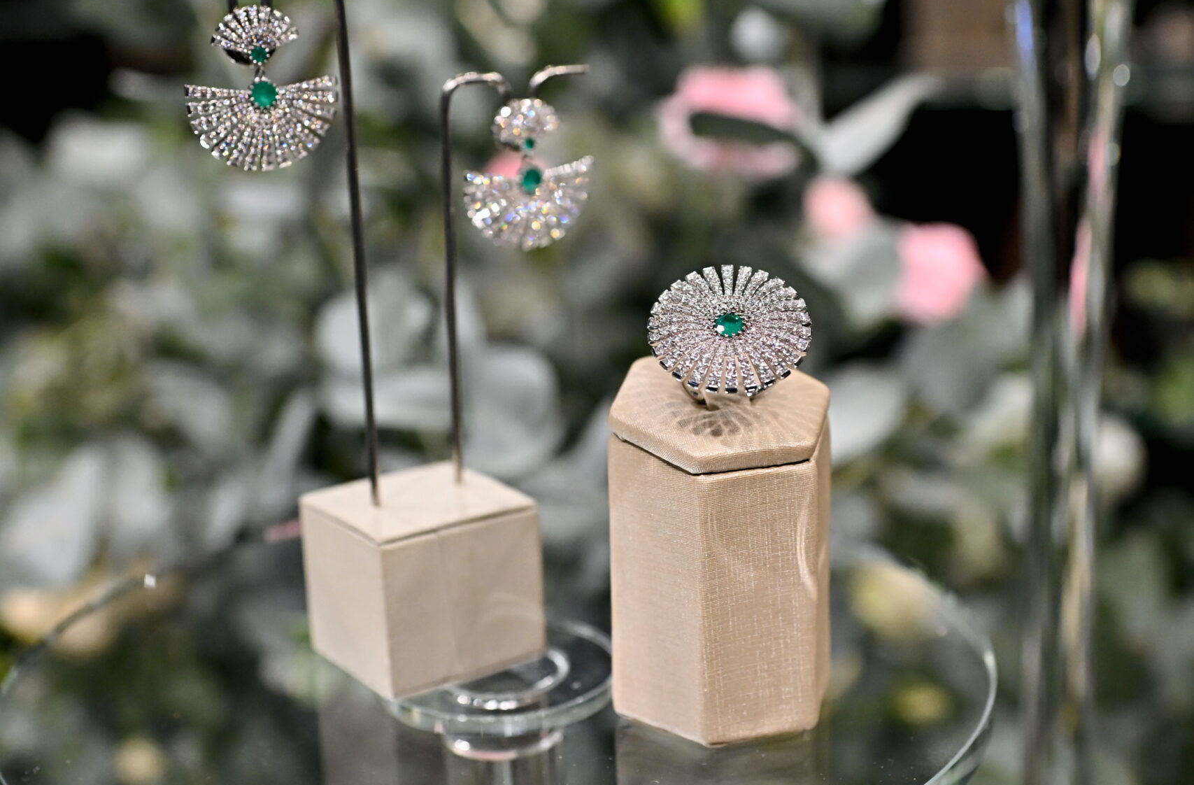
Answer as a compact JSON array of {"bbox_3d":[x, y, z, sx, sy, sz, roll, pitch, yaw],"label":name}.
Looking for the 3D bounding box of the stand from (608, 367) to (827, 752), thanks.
[{"bbox_3d":[0.032,0.037,0.432,0.057,0.085,0.048,-6,15,-14],"label":"stand"}]

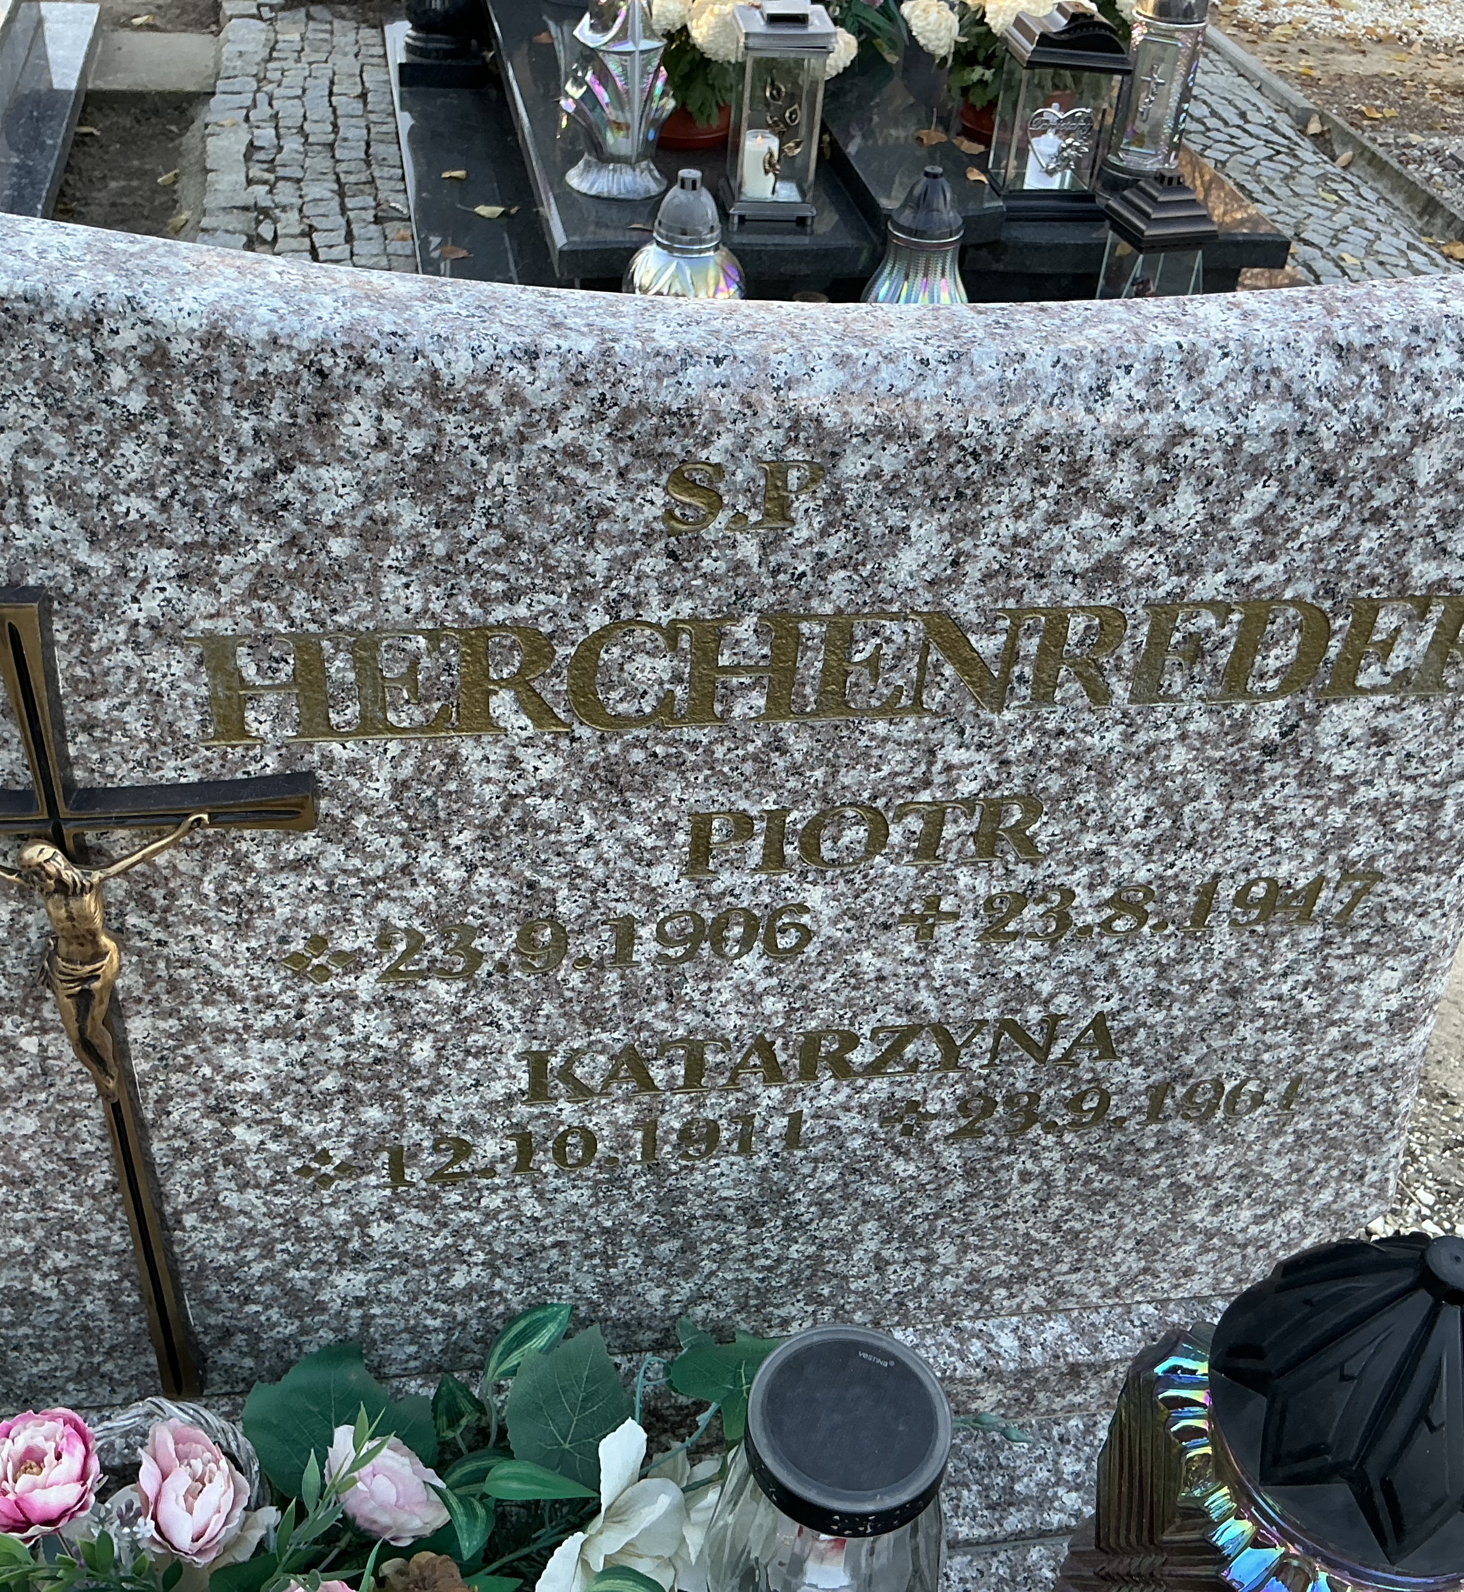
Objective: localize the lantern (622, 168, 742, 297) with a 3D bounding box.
[{"bbox_3d":[-0.060,-0.643,2.146,0.148,0.270,0.148,-2,40,-9],"label":"lantern"}]

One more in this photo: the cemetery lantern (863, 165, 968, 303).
[{"bbox_3d":[0.232,-0.647,2.146,0.140,0.270,0.140,-2,40,-9],"label":"cemetery lantern"}]

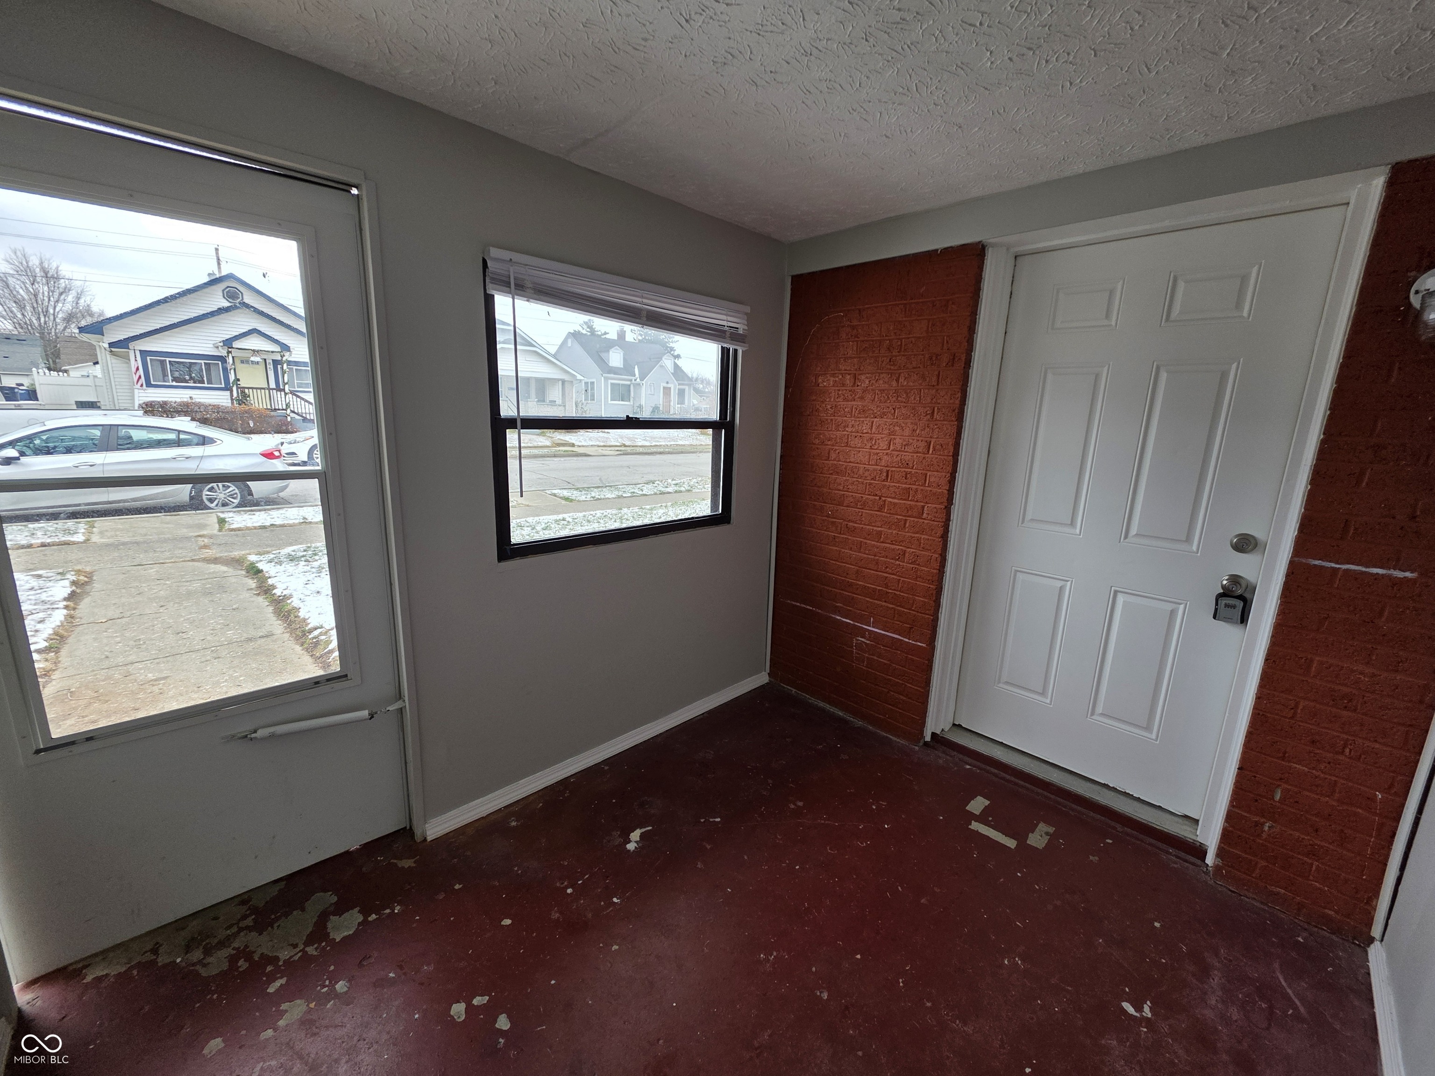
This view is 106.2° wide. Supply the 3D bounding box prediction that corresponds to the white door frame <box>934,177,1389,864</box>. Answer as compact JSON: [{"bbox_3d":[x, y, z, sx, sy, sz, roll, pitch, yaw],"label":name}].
[{"bbox_3d":[1.404,-0.015,2.009,1.020,2.160,0.140,13,17,42],"label":"white door frame"}]

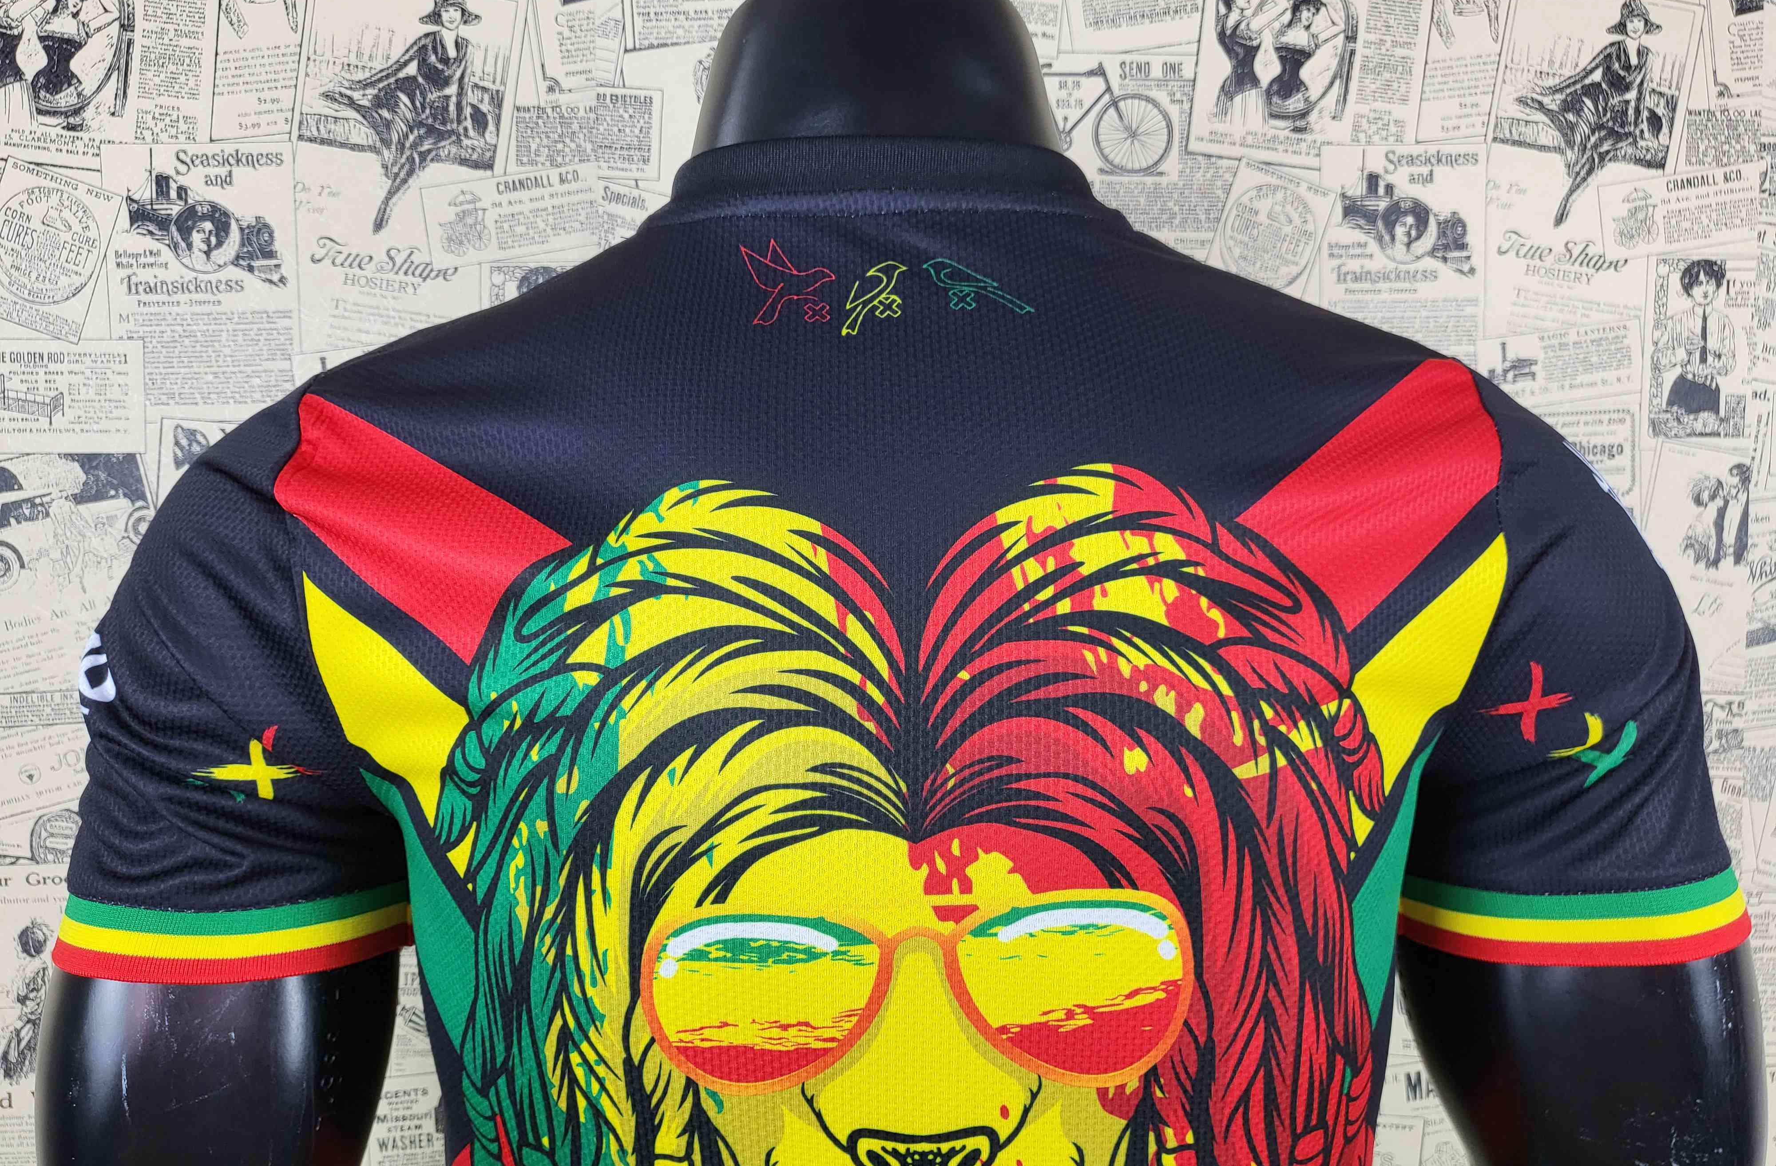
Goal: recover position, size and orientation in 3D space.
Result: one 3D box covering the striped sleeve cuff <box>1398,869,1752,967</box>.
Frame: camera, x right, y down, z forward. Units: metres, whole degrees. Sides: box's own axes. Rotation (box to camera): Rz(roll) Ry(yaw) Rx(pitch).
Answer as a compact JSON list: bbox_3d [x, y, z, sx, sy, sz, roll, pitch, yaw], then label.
[{"bbox_3d":[0.235,0.108,0.472,0.113,0.026,0.111,-6,-1,-7],"label":"striped sleeve cuff"}]

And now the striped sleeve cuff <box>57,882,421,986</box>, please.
[{"bbox_3d":[-0.228,0.117,0.474,0.116,0.026,0.111,2,-1,-7],"label":"striped sleeve cuff"}]

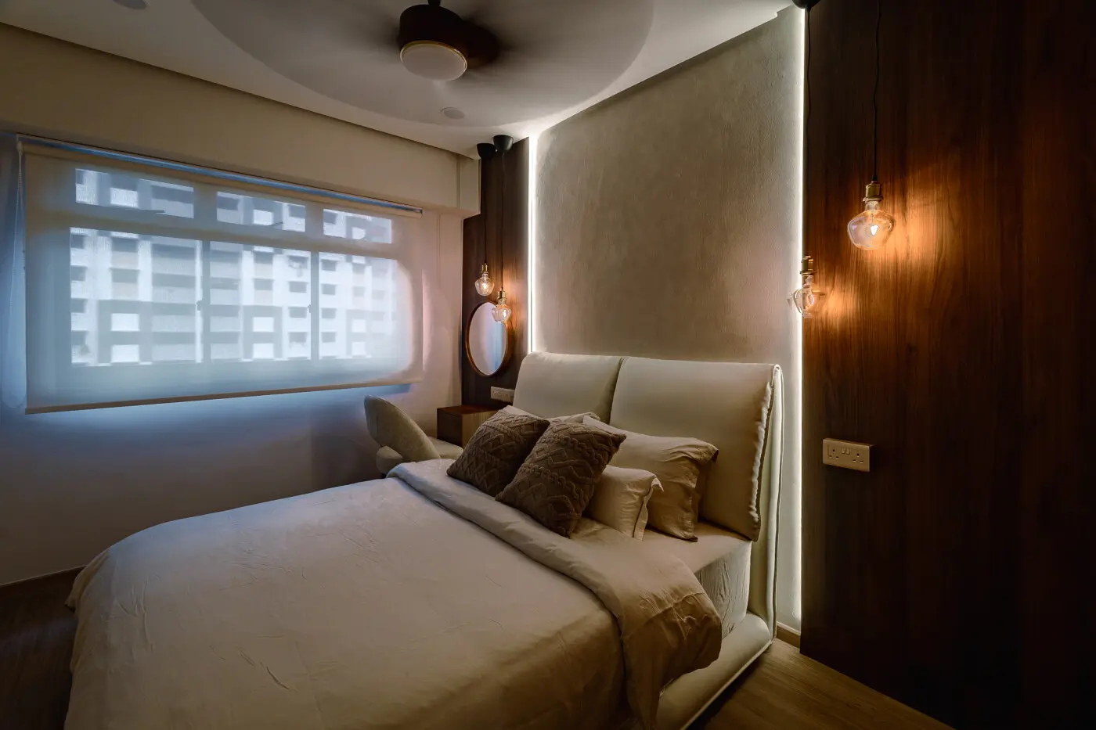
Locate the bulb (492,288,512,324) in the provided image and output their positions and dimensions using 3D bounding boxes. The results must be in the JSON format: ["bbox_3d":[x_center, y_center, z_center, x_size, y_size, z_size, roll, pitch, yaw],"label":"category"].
[{"bbox_3d":[-0.300,-0.387,2.990,0.120,0.222,0.120,0,3,0],"label":"bulb"}]

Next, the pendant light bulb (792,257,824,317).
[{"bbox_3d":[0.911,-0.275,1.600,0.120,0.220,0.120,-2,3,-40],"label":"pendant light bulb"}]

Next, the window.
[{"bbox_3d":[-1.754,-0.477,2.881,2.050,1.310,0.100,-2,3,-40],"label":"window"}]

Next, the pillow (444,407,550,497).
[{"bbox_3d":[-0.244,0.408,2.197,0.450,0.420,0.140,3,-40,50],"label":"pillow"}]

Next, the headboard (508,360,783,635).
[{"bbox_3d":[0.345,0.507,2.332,0.200,1.090,1.560,-2,3,-40],"label":"headboard"}]

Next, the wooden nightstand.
[{"bbox_3d":[-0.600,0.446,3.340,0.320,0.230,0.330,-2,3,-40],"label":"wooden nightstand"}]

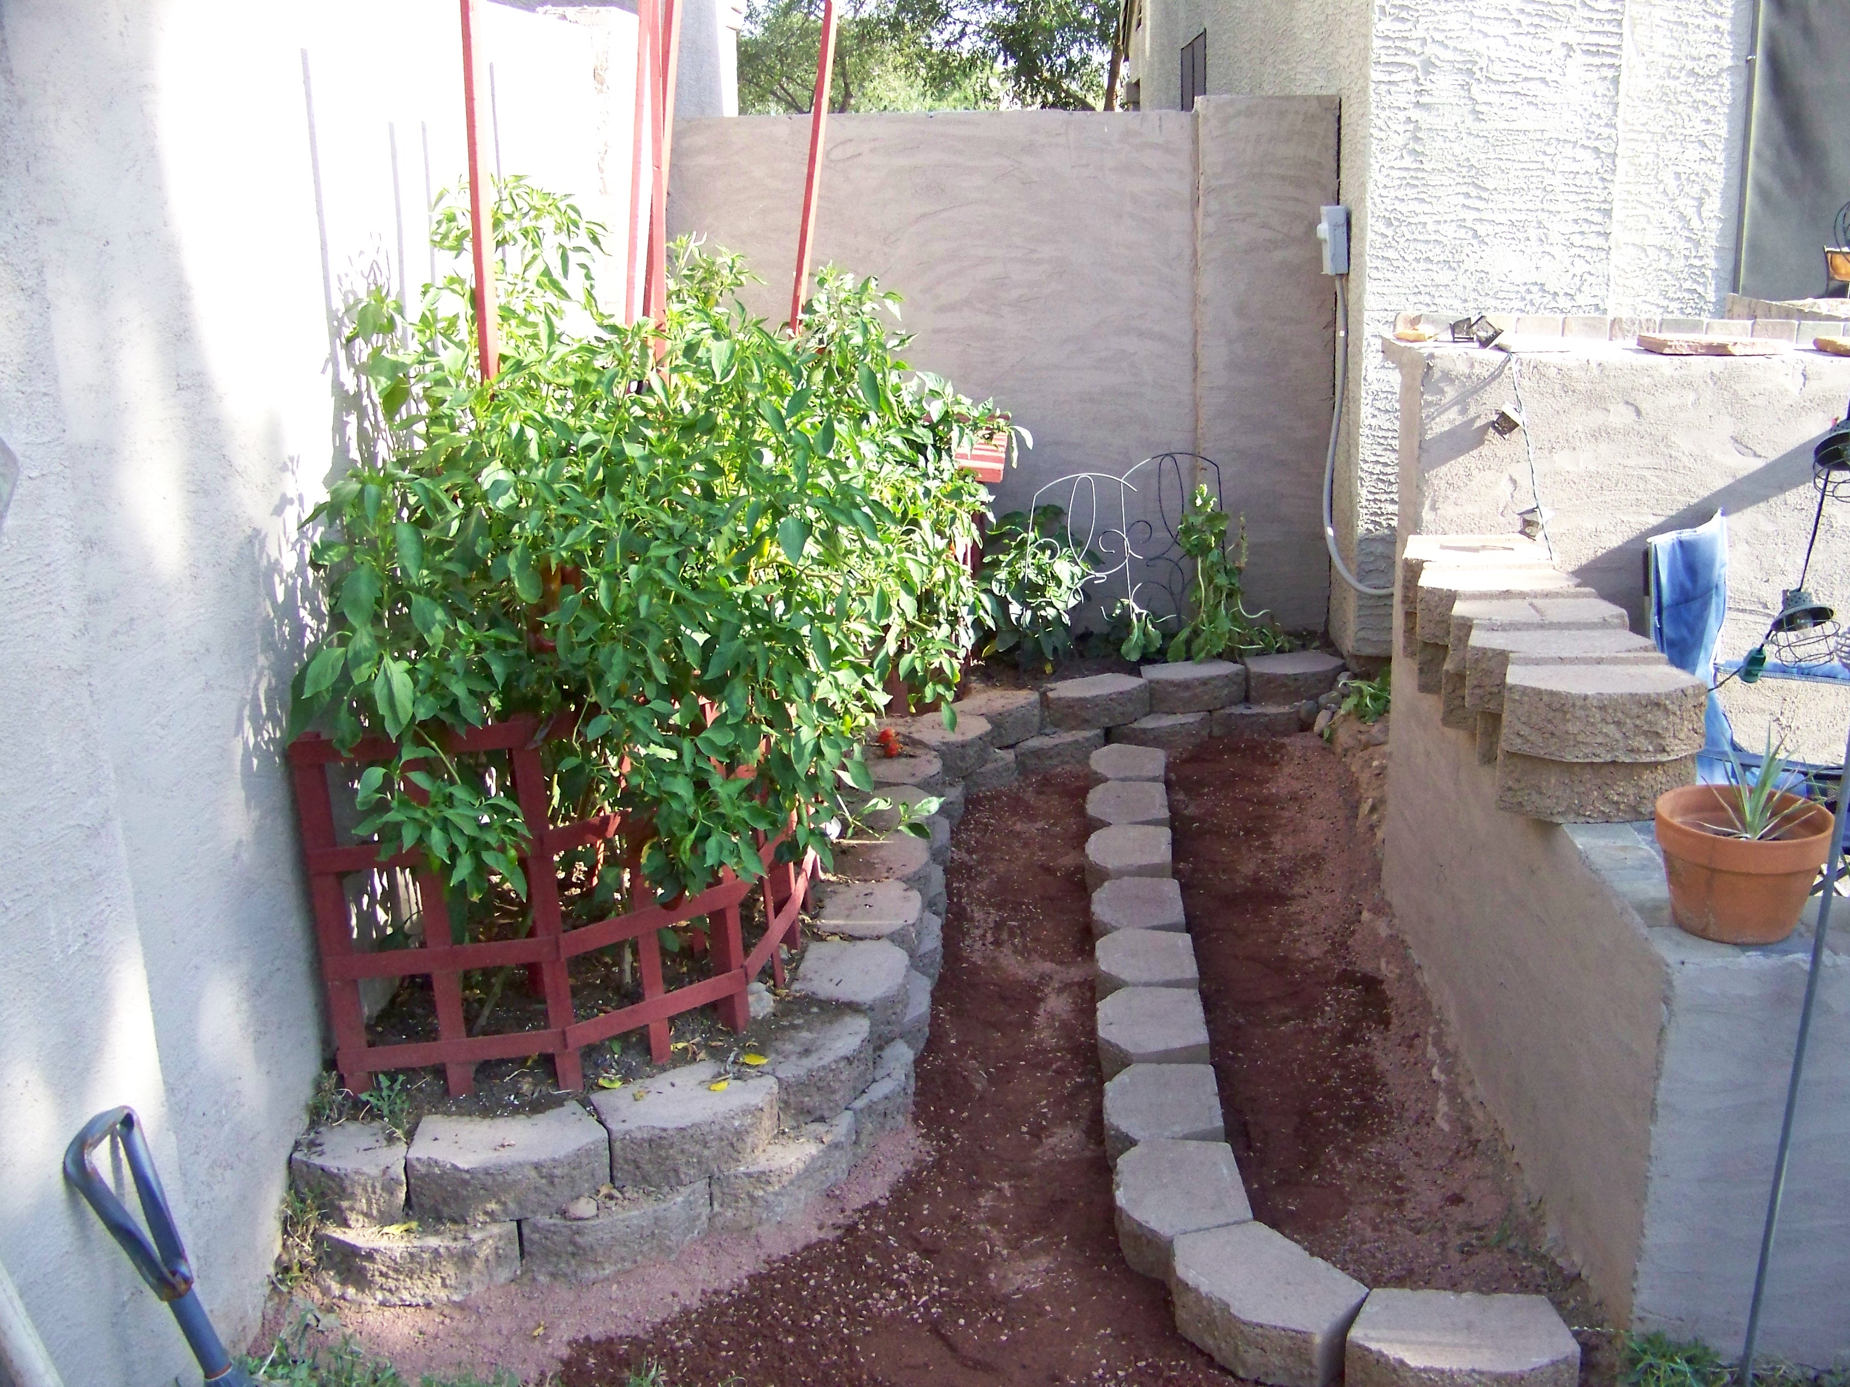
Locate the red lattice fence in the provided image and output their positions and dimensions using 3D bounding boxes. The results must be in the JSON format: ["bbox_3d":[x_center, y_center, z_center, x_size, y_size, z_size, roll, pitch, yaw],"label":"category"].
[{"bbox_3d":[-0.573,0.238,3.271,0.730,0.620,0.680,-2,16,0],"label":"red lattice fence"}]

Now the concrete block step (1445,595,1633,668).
[{"bbox_3d":[1.096,-0.105,3.457,0.295,0.110,0.178,0,16,6],"label":"concrete block step"}]

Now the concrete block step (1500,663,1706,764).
[{"bbox_3d":[1.031,0.016,2.959,0.298,0.108,0.193,-1,16,4],"label":"concrete block step"}]

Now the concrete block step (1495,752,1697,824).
[{"bbox_3d":[1.044,0.131,3.041,0.295,0.102,0.178,1,16,9],"label":"concrete block step"}]

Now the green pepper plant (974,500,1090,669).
[{"bbox_3d":[0.322,-0.318,5.750,0.370,0.490,0.360,-2,16,0],"label":"green pepper plant"}]

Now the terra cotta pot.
[{"bbox_3d":[1.057,0.227,2.500,0.215,0.156,0.215,-2,16,0],"label":"terra cotta pot"}]

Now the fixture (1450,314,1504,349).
[{"bbox_3d":[1.168,-0.766,4.071,0.105,0.068,0.060,-2,16,0],"label":"fixture"}]

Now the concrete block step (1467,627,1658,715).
[{"bbox_3d":[1.043,-0.046,3.182,0.298,0.108,0.193,0,16,5],"label":"concrete block step"}]

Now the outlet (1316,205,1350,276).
[{"bbox_3d":[1.093,-1.213,5.150,0.085,0.178,0.090,-2,16,0],"label":"outlet"}]

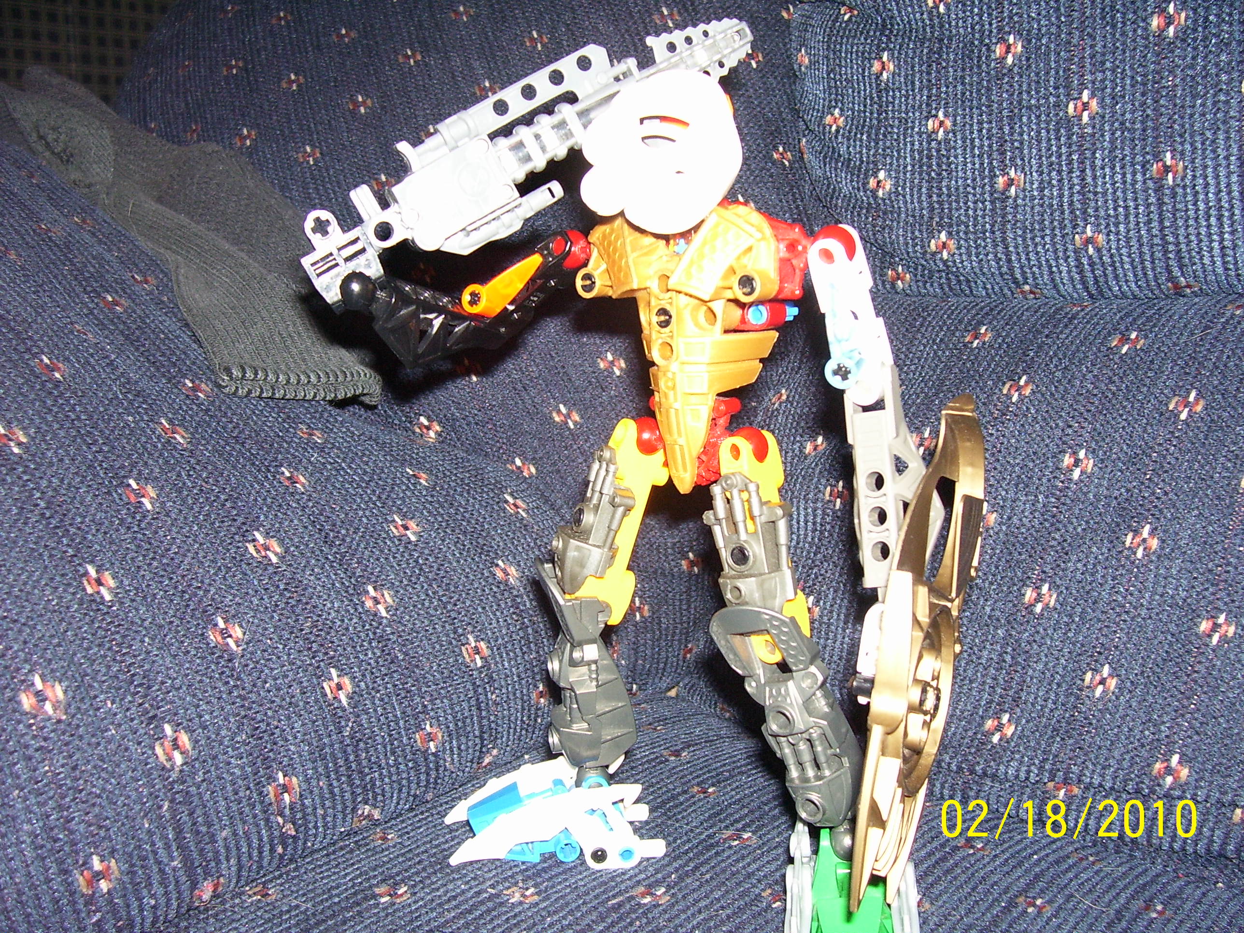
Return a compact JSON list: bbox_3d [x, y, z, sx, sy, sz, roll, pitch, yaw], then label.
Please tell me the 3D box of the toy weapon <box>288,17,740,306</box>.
[{"bbox_3d":[-0.024,-0.087,0.325,0.136,0.034,0.018,-34,0,-19],"label":"toy weapon"}]

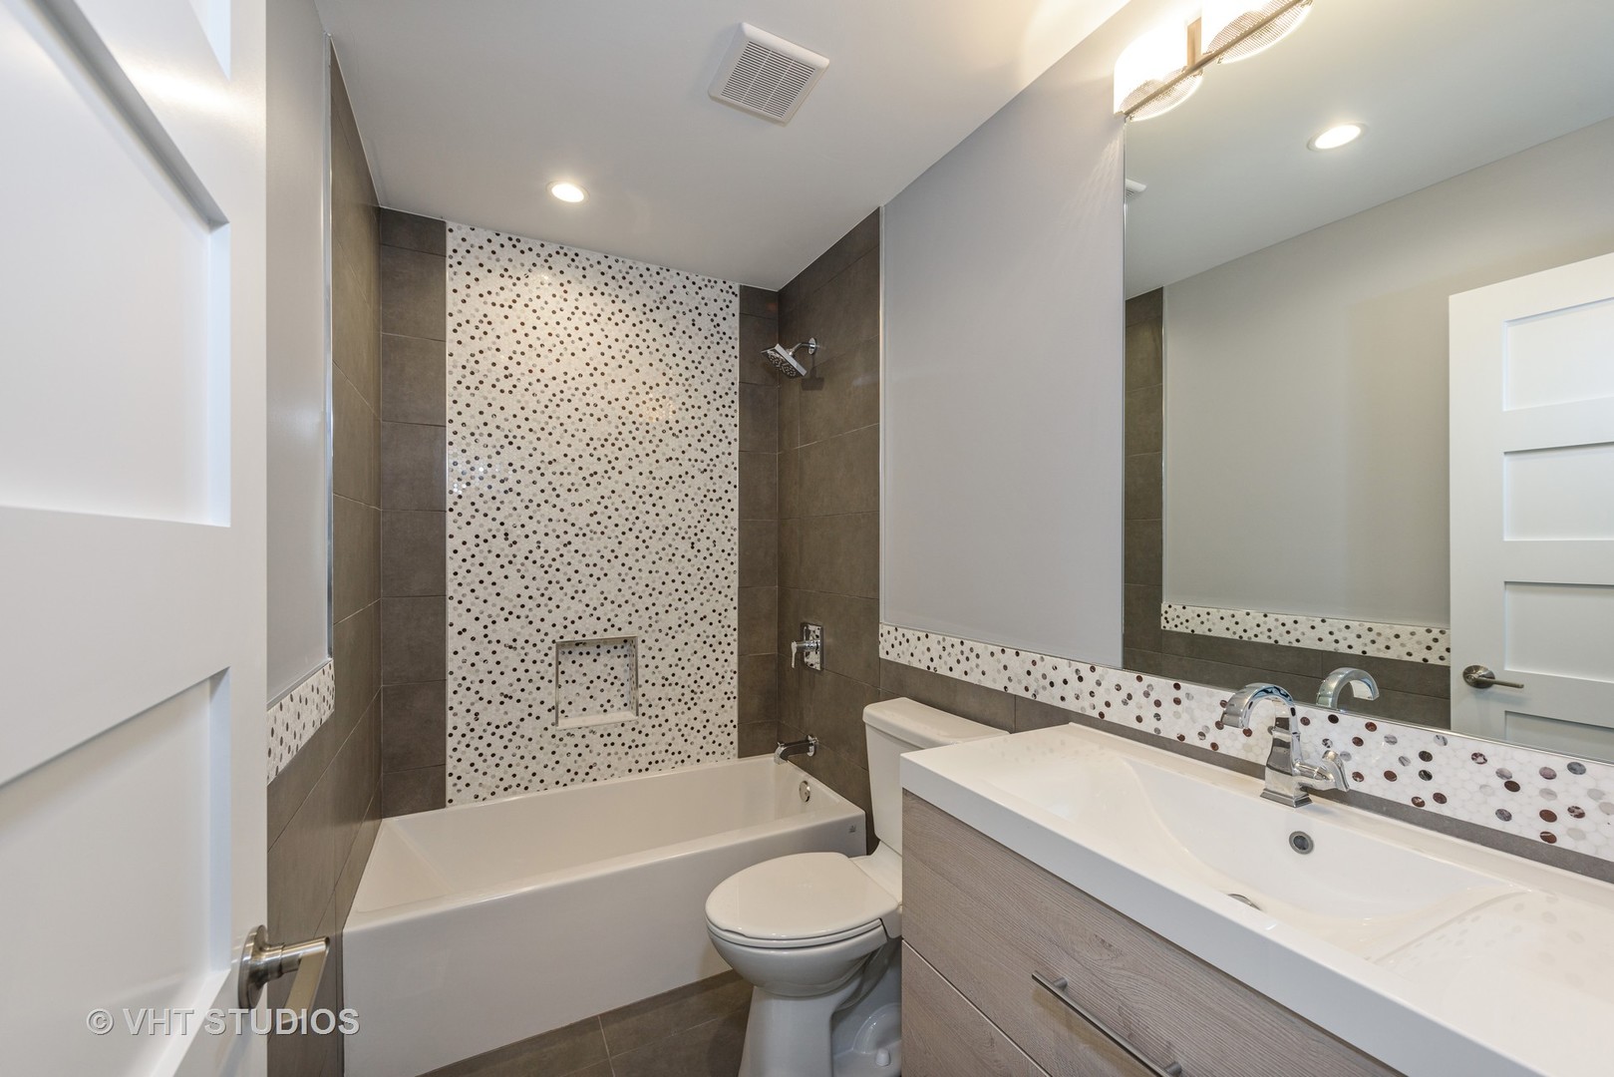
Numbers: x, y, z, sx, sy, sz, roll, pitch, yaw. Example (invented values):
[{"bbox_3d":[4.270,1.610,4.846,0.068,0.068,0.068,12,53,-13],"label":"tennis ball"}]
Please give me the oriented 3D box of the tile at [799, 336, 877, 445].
[{"bbox_3d":[0.114,-0.553,2.455,0.010,0.307,0.612,0,0,-28],"label":"tile"}]

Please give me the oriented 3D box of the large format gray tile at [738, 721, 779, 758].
[{"bbox_3d":[-0.222,0.899,2.834,0.191,0.149,0.010,0,0,-28],"label":"large format gray tile"}]

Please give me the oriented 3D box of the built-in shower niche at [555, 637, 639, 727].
[{"bbox_3d":[-0.857,0.575,2.557,0.316,0.337,0.090,0,0,-28],"label":"built-in shower niche"}]

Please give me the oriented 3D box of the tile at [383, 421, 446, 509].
[{"bbox_3d":[-1.388,-0.249,2.222,0.196,0.305,0.010,0,0,-28],"label":"tile"}]

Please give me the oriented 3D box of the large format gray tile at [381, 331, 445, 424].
[{"bbox_3d":[-1.387,-0.554,2.224,0.196,0.305,0.010,0,0,-28],"label":"large format gray tile"}]

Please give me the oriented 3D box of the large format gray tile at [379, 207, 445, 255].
[{"bbox_3d":[-1.386,-1.077,2.227,0.196,0.133,0.010,0,0,-28],"label":"large format gray tile"}]

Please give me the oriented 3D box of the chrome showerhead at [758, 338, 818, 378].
[{"bbox_3d":[-0.069,-0.733,2.541,0.209,0.189,0.139,0,0,-28],"label":"chrome showerhead"}]

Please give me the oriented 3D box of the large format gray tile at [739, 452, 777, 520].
[{"bbox_3d":[-0.219,-0.245,2.862,0.193,0.307,0.010,0,0,-28],"label":"large format gray tile"}]

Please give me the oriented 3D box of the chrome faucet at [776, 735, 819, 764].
[{"bbox_3d":[-0.048,0.865,2.564,0.160,0.093,0.074,0,0,-28],"label":"chrome faucet"}]

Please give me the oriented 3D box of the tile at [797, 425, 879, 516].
[{"bbox_3d":[0.112,-0.245,2.440,0.010,0.306,0.609,0,0,-28],"label":"tile"}]

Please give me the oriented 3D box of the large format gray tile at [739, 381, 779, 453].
[{"bbox_3d":[-0.218,-0.552,2.863,0.193,0.307,0.010,0,0,-28],"label":"large format gray tile"}]

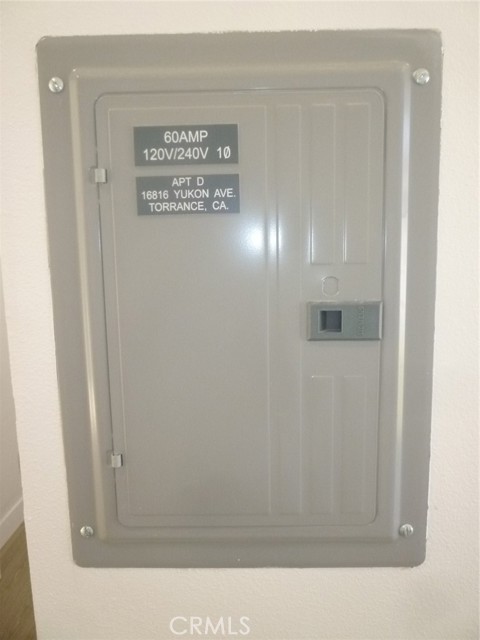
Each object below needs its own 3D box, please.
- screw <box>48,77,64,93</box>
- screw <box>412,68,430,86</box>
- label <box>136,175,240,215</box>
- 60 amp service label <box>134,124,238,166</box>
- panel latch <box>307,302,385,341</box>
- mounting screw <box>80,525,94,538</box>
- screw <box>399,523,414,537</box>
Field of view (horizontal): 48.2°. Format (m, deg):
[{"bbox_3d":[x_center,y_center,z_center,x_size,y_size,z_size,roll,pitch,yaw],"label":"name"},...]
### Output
[{"bbox_3d":[-0.178,-0.228,0.520,0.015,0.015,0.005,-1,9,1],"label":"screw"},{"bbox_3d":[0.173,-0.233,0.513,0.015,0.015,0.005,-1,9,1],"label":"screw"},{"bbox_3d":[-0.051,-0.124,0.529,0.102,0.037,0.002,-1,9,1],"label":"label"},{"bbox_3d":[-0.052,-0.170,0.522,0.102,0.037,0.002,-1,9,1],"label":"60 amp service label"},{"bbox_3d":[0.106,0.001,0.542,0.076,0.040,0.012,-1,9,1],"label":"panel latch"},{"bbox_3d":[-0.169,0.233,0.591,0.015,0.015,0.005,-1,9,1],"label":"mounting screw"},{"bbox_3d":[0.181,0.229,0.584,0.015,0.015,0.005,-1,9,1],"label":"screw"}]

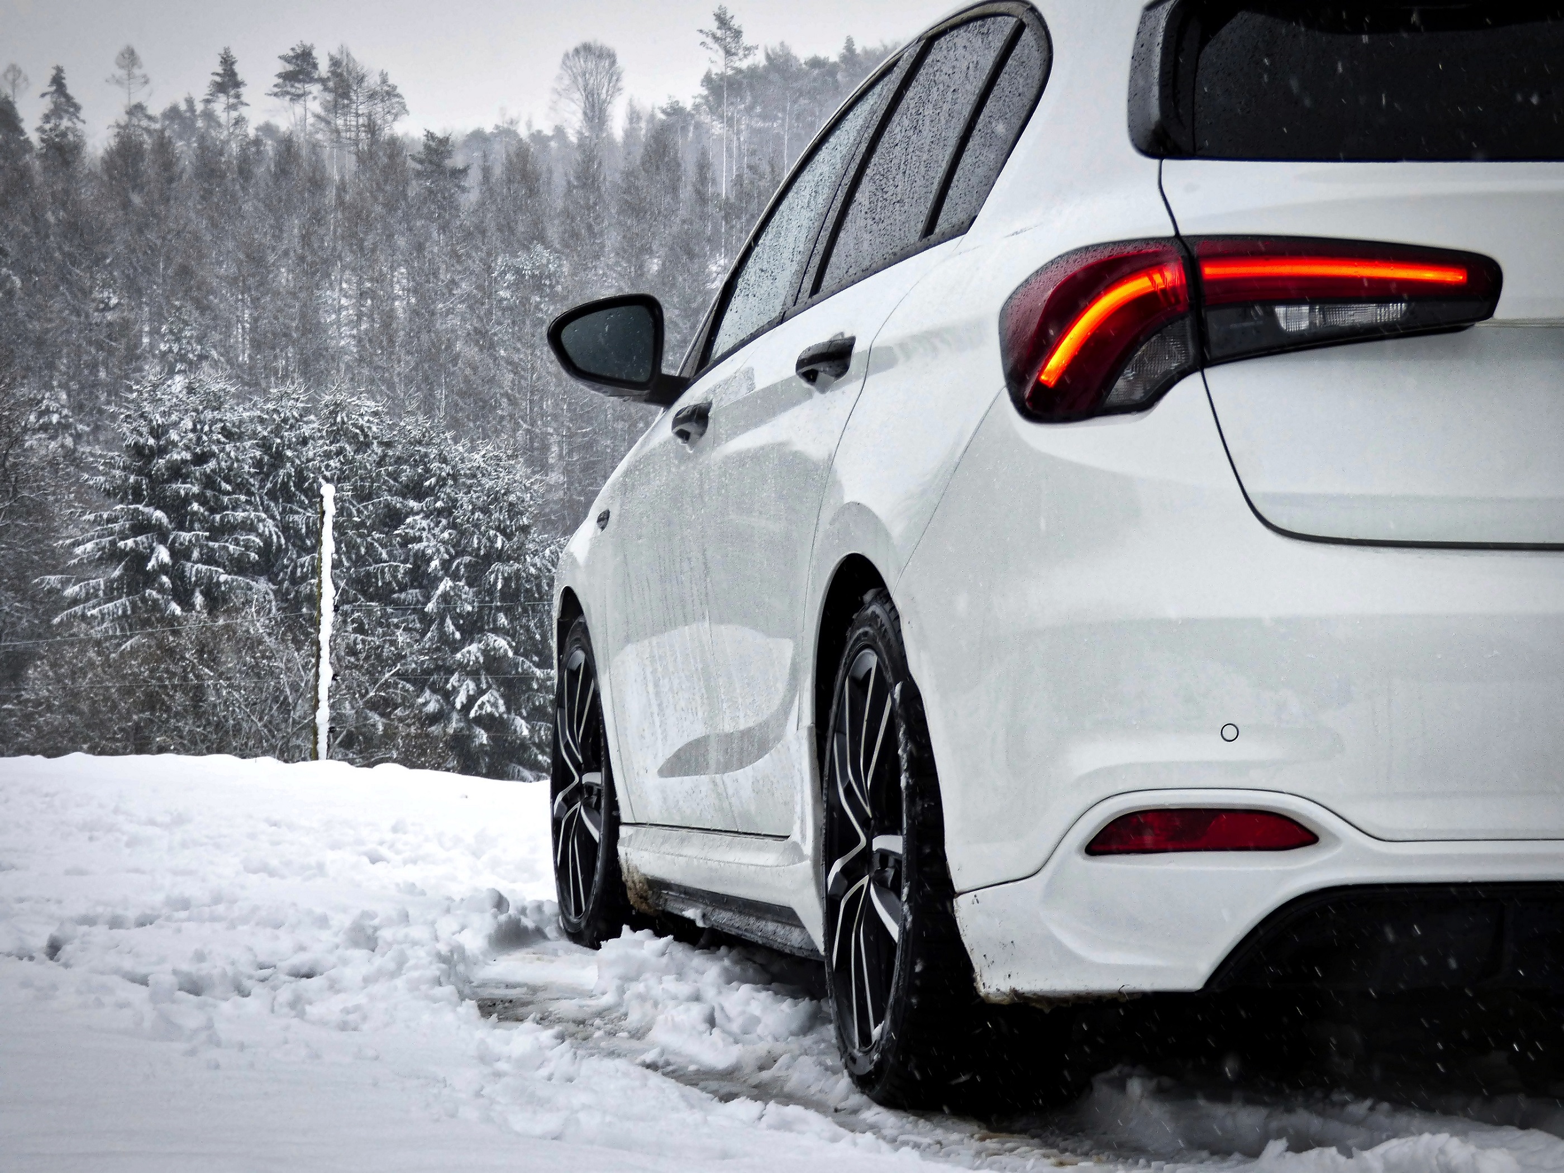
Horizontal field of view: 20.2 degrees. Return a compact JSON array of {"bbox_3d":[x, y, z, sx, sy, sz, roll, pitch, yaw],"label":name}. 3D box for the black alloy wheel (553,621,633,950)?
[{"bbox_3d":[-0.251,0.357,7.874,0.225,0.637,0.637,0,-1,-10],"label":"black alloy wheel"}]

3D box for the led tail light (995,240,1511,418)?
[{"bbox_3d":[0.500,-0.275,4.756,0.500,0.191,0.280,0,-1,-10],"label":"led tail light"}]

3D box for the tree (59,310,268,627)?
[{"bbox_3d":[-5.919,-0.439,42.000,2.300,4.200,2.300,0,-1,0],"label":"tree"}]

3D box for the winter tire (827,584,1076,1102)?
[{"bbox_3d":[0.213,0.316,5.270,0.225,0.637,0.637,0,-1,-10],"label":"winter tire"}]

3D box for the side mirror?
[{"bbox_3d":[-0.268,-0.383,7.151,0.235,0.180,0.160,0,-1,-10],"label":"side mirror"}]

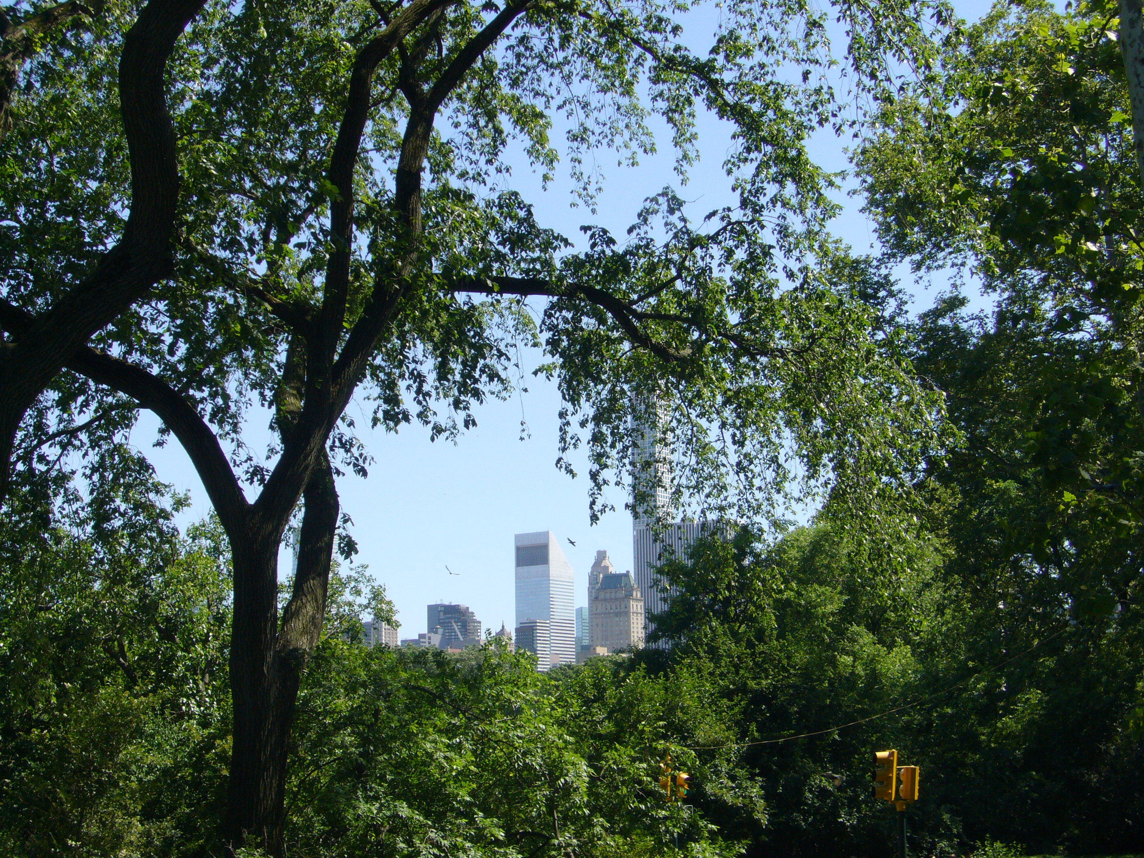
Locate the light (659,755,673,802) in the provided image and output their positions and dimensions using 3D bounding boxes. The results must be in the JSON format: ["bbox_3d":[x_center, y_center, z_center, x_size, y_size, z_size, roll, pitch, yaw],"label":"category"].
[{"bbox_3d":[1.822,6.878,41.000,0.330,0.750,0.250,-1,-9,2],"label":"light"}]

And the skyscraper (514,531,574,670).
[{"bbox_3d":[-29.346,257.125,2337.347,47.900,279.000,47.900,-7,-11,33],"label":"skyscraper"}]

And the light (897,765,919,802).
[{"bbox_3d":[5.123,5.409,31.700,0.250,0.510,0.320,0,-9,-6],"label":"light"}]

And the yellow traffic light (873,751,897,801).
[{"bbox_3d":[4.718,5.227,31.400,0.330,0.750,0.250,0,-9,-4],"label":"yellow traffic light"}]

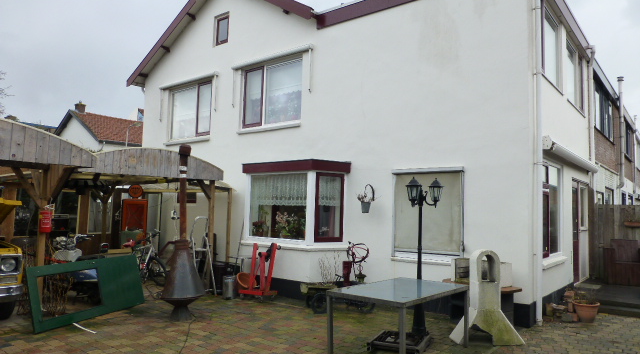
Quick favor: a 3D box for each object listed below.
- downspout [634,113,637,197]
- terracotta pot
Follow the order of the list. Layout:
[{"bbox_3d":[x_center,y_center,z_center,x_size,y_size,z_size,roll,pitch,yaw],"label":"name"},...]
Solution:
[{"bbox_3d":[13.994,-1.062,19.705,0.170,3.700,0.150,-2,-6,39],"label":"downspout"},{"bbox_3d":[4.212,2.129,6.991,0.430,0.290,0.430,-1,-5,40],"label":"terracotta pot"}]

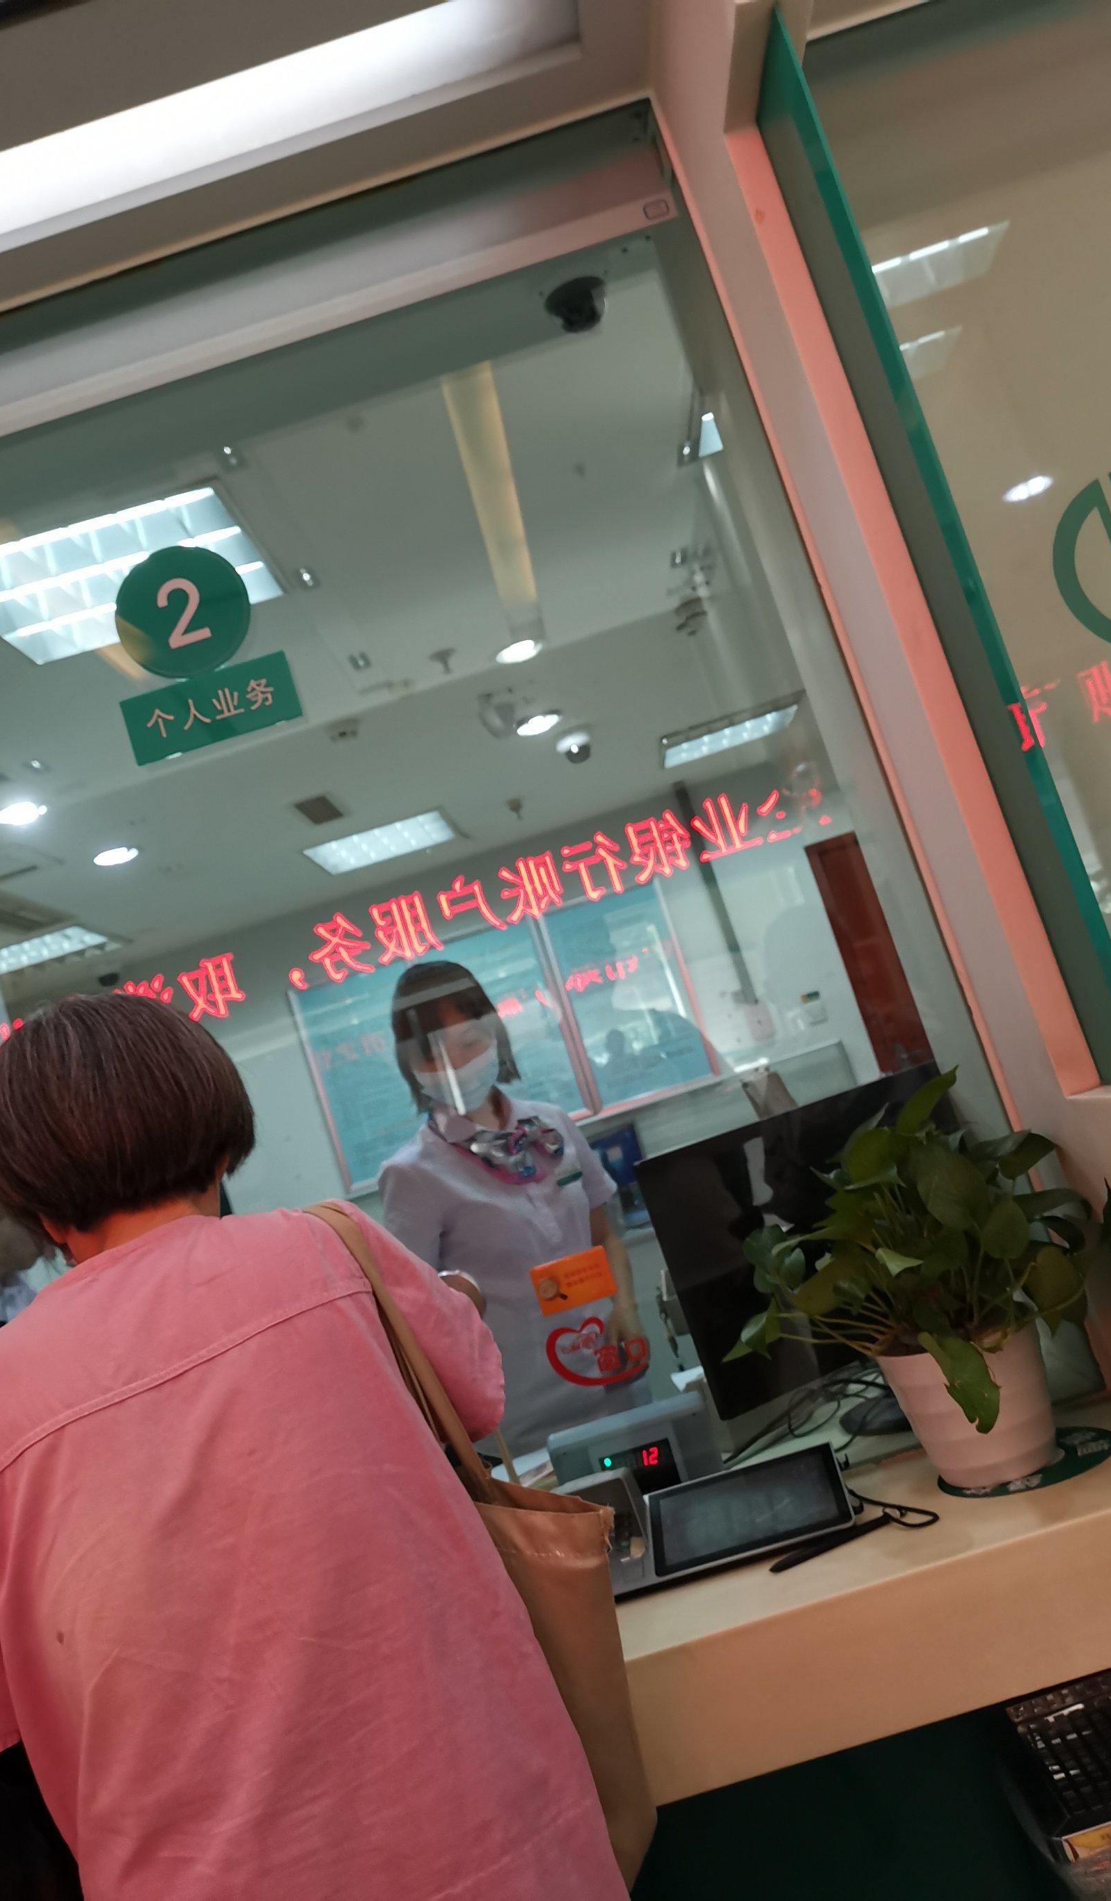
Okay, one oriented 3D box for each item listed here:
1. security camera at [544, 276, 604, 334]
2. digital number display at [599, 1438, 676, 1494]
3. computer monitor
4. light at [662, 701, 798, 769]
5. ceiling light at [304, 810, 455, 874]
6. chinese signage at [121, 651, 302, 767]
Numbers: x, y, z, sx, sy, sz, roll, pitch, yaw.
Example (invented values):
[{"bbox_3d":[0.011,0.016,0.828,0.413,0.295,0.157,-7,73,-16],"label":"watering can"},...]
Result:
[{"bbox_3d":[0.034,-1.094,2.519,0.110,0.080,0.110,-17,-7,1],"label":"security camera"},{"bbox_3d":[0.103,0.627,1.788,0.088,0.055,0.020,-17,-7,1],"label":"digital number display"},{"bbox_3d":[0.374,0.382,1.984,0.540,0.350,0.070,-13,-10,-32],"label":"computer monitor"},{"bbox_3d":[0.725,-0.930,6.279,0.600,0.060,0.600,-17,-7,1],"label":"light"},{"bbox_3d":[-0.740,-0.473,6.321,0.600,0.060,0.600,-17,-7,1],"label":"ceiling light"},{"bbox_3d":[-0.416,-0.293,1.800,0.208,0.084,0.010,-17,-7,1],"label":"chinese signage"}]

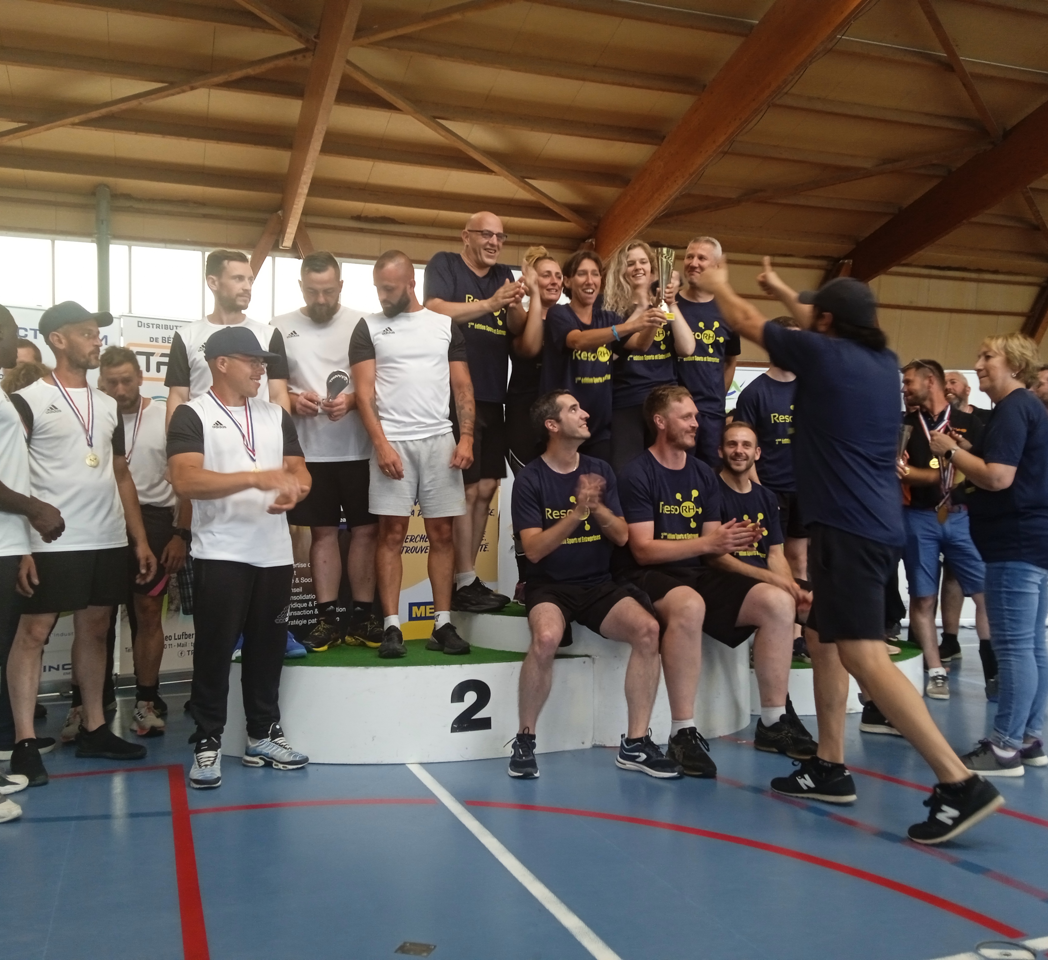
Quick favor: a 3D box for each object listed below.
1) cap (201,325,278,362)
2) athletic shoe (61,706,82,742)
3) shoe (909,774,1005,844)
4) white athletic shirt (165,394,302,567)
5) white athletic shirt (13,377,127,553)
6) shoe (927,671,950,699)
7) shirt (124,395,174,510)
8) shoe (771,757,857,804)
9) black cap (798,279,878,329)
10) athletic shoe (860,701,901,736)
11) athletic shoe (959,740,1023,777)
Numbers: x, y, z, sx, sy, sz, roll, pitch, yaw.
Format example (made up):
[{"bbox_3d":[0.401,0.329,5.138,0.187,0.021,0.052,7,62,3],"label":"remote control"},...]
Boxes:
[{"bbox_3d":[-1.069,-0.517,3.910,0.270,0.140,0.180,2,-1,7],"label":"cap"},{"bbox_3d":[-1.942,1.062,4.558,0.110,0.120,0.290,0,-1,-7],"label":"athletic shoe"},{"bbox_3d":[1.245,0.951,3.016,0.285,0.130,0.105,-33,-11,16],"label":"shoe"},{"bbox_3d":[-1.132,0.000,4.050,0.520,0.680,0.300,1,-1,-29],"label":"white athletic shirt"},{"bbox_3d":[-1.798,-0.057,4.070,0.490,0.690,0.290,1,-2,-44],"label":"white athletic shirt"},{"bbox_3d":[2.124,1.042,5.326,0.110,0.120,0.290,-1,-1,19],"label":"shoe"},{"bbox_3d":[-1.801,-0.126,4.750,0.440,0.530,0.270,0,-1,-7],"label":"shirt"},{"bbox_3d":[1.031,1.068,3.683,0.295,0.120,0.105,0,-1,20],"label":"shoe"},{"bbox_3d":[1.048,-0.596,3.460,0.260,0.140,0.175,16,10,43],"label":"black cap"},{"bbox_3d":[1.612,1.029,4.460,0.295,0.125,0.110,-1,-1,33],"label":"athletic shoe"},{"bbox_3d":[1.791,1.077,3.996,0.260,0.115,0.095,0,-1,3],"label":"athletic shoe"}]

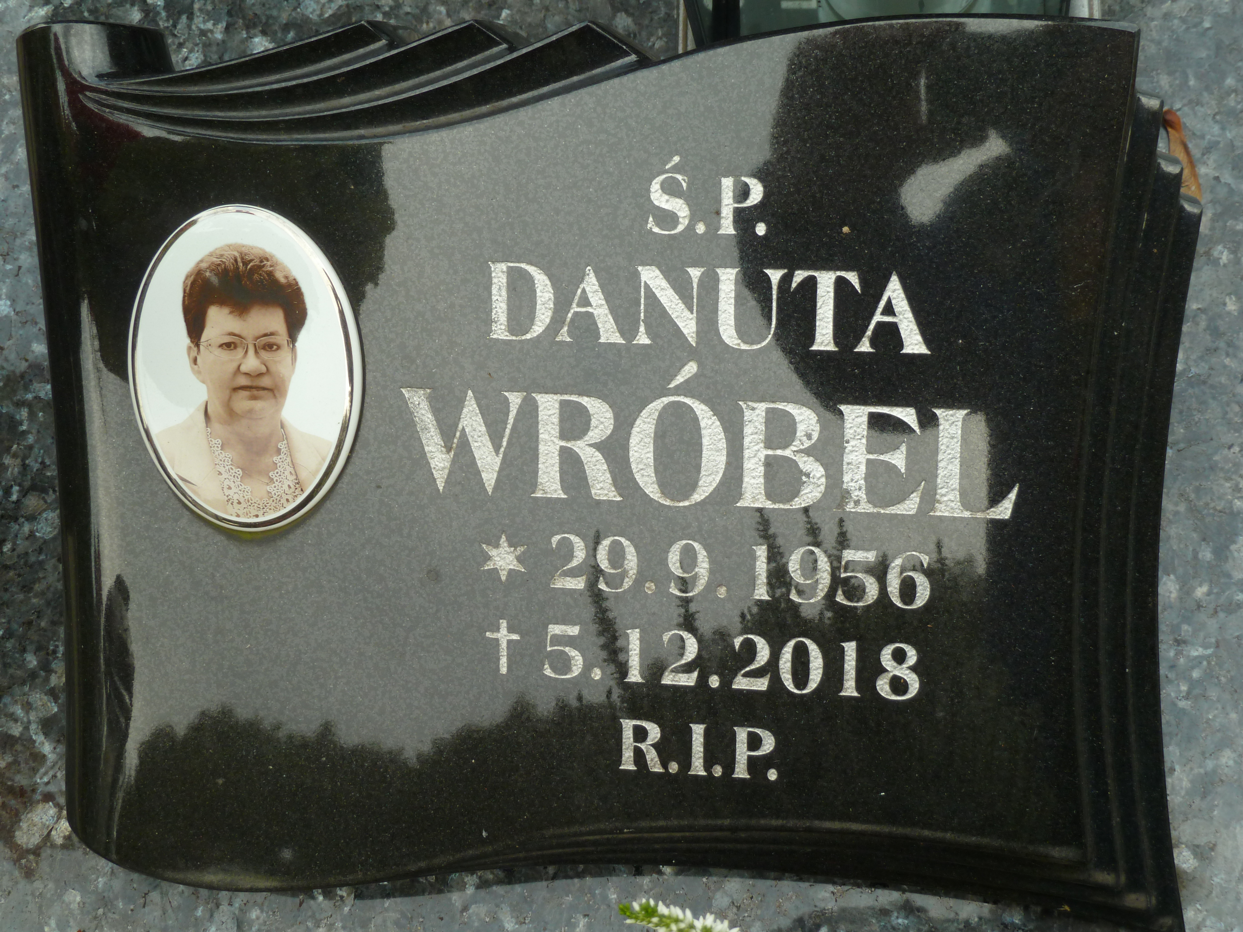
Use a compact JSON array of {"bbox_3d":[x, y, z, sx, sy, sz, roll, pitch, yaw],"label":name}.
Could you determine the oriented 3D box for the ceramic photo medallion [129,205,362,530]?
[{"bbox_3d":[-0.138,-0.034,0.675,0.090,0.011,0.120,3,102,10],"label":"ceramic photo medallion"}]

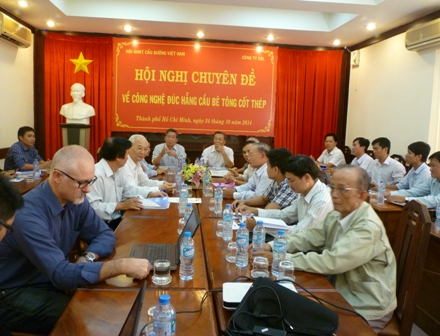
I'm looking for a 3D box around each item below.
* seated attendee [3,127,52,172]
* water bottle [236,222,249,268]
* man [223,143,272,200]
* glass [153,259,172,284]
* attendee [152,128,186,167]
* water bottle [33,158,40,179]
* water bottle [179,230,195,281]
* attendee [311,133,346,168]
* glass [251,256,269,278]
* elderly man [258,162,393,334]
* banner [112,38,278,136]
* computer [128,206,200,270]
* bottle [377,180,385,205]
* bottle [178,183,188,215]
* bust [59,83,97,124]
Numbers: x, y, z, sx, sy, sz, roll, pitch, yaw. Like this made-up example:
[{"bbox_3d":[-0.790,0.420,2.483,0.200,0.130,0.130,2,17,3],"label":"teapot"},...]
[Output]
[{"bbox_3d":[-2.317,0.148,4.643,0.650,1.305,0.500,4,8,16],"label":"seated attendee"},{"bbox_3d":[0.114,0.384,1.865,0.064,0.220,0.064,1,7,-6],"label":"water bottle"},{"bbox_3d":[0.394,0.392,3.686,0.680,1.260,0.520,1,7,-11],"label":"man"},{"bbox_3d":[-0.260,0.472,1.700,0.090,0.089,0.090,2,8,-5],"label":"glass"},{"bbox_3d":[-0.727,0.096,5.399,0.530,1.300,0.750,2,8,-5],"label":"attendee"},{"bbox_3d":[-2.072,0.003,4.239,0.066,0.222,0.066,2,8,-5],"label":"water bottle"},{"bbox_3d":[-0.145,0.397,1.694,0.064,0.220,0.064,1,7,-6],"label":"water bottle"},{"bbox_3d":[1.626,0.140,5.745,0.660,1.320,0.500,-5,10,-42],"label":"attendee"},{"bbox_3d":[0.197,0.478,1.796,0.088,0.087,0.088,2,8,-5],"label":"glass"},{"bbox_3d":[0.549,0.614,1.947,0.700,1.275,0.520,1,7,-10],"label":"elderly man"},{"bbox_3d":[-0.418,-1.399,6.665,2.900,1.600,0.030,1,7,-6],"label":"banner"},{"bbox_3d":[-0.293,0.354,1.959,0.345,0.245,0.335,1,8,-7],"label":"computer"},{"bbox_3d":[1.566,0.233,3.632,0.066,0.222,0.066,2,8,-5],"label":"bottle"},{"bbox_3d":[-0.277,0.238,2.891,0.064,0.220,0.064,1,7,-6],"label":"bottle"},{"bbox_3d":[-2.287,-1.032,6.064,0.560,0.660,0.330,2,8,-5],"label":"bust"}]

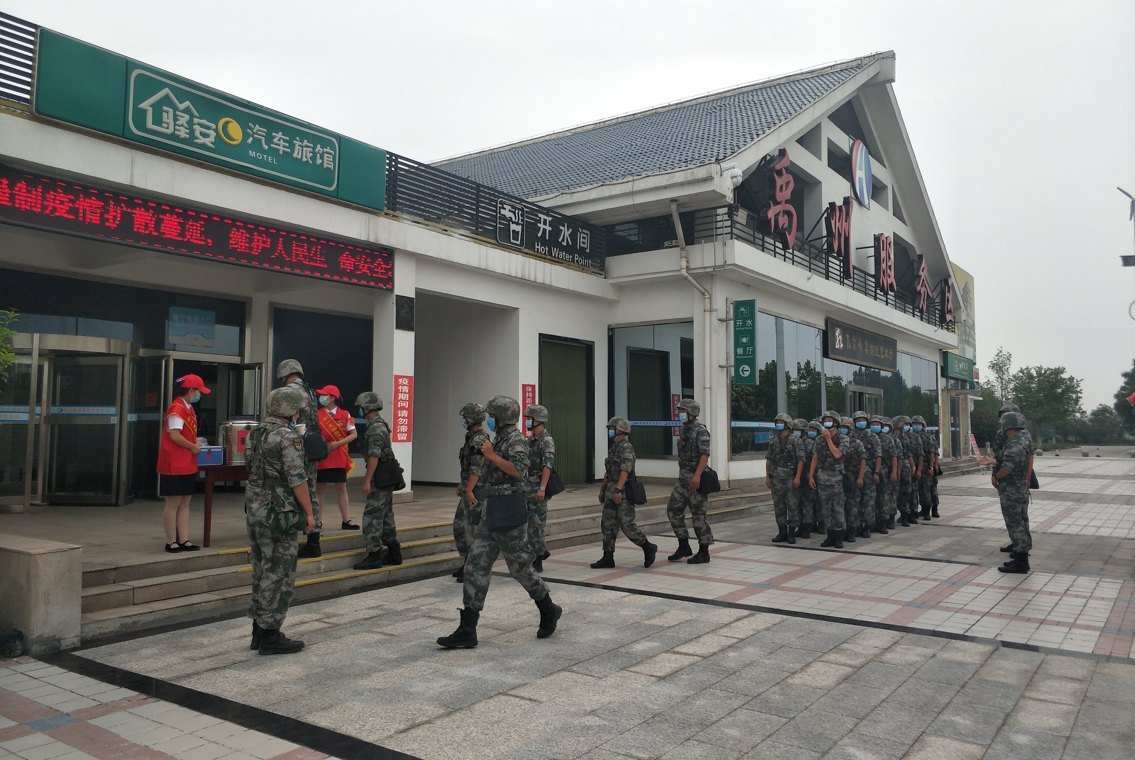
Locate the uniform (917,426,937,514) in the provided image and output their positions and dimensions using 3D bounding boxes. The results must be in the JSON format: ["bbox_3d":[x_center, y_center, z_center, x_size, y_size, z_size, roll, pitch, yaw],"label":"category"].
[{"bbox_3d":[6.147,1.519,14.134,0.500,1.400,0.320,-2,-4,37],"label":"uniform"}]

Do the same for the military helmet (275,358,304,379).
[{"bbox_3d":[-2.819,-0.112,8.300,0.270,0.205,0.240,-2,-4,30],"label":"military helmet"}]

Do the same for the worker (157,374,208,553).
[{"bbox_3d":[-3.535,0.770,7.530,0.390,1.630,0.430,1,-3,-7],"label":"worker"}]

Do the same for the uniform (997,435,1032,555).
[{"bbox_3d":[4.903,1.256,8.985,0.350,1.314,0.490,-2,-4,40],"label":"uniform"}]

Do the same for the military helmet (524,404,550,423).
[{"bbox_3d":[-0.324,0.357,8.812,0.270,0.190,0.240,2,-3,-22],"label":"military helmet"}]

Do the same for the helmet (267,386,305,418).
[{"bbox_3d":[-1.968,0.152,5.740,0.270,0.215,0.240,3,-4,-40],"label":"helmet"}]

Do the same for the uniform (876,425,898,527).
[{"bbox_3d":[4.742,1.442,12.400,0.490,1.450,0.310,-3,-5,37],"label":"uniform"}]

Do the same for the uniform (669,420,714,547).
[{"bbox_3d":[1.419,1.164,9.400,0.420,1.460,0.460,2,-5,-28],"label":"uniform"}]

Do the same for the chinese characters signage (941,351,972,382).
[{"bbox_3d":[13.829,-0.419,28.997,0.200,0.840,4.000,-2,-4,37],"label":"chinese characters signage"}]

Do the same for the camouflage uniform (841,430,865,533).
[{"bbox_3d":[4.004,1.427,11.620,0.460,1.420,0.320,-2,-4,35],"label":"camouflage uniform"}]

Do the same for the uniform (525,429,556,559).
[{"bbox_3d":[-0.286,1.222,8.812,0.320,1.383,0.470,2,-3,-22],"label":"uniform"}]

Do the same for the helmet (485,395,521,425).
[{"bbox_3d":[-0.456,0.213,5.780,0.265,0.205,0.235,0,-4,-12],"label":"helmet"}]

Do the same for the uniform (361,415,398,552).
[{"bbox_3d":[-1.877,1.030,8.164,0.330,1.361,0.480,0,-3,5],"label":"uniform"}]

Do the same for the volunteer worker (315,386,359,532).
[{"bbox_3d":[-2.660,0.887,9.420,0.500,1.640,0.360,1,-4,-12],"label":"volunteer worker"}]

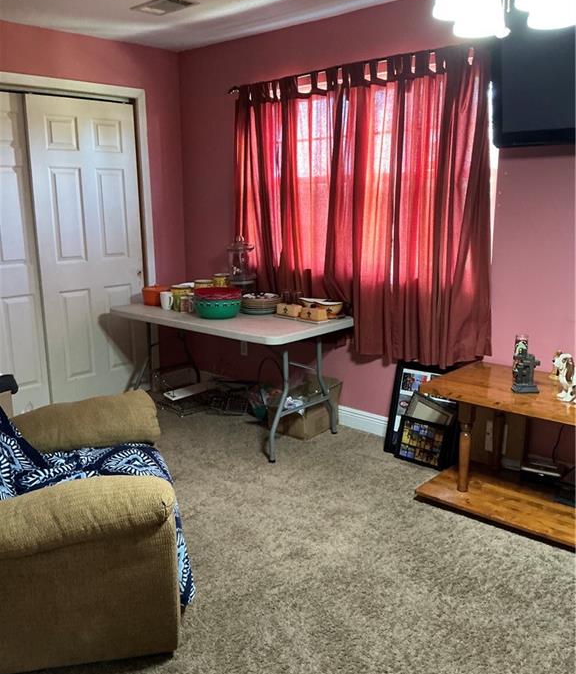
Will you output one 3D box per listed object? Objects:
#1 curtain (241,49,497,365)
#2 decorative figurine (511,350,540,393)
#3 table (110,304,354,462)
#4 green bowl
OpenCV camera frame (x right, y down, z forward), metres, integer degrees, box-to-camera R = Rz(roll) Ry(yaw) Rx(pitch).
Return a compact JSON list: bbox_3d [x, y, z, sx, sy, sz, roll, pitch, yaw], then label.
[{"bbox_3d":[0.348,-0.703,3.617,1.780,1.630,0.150,11,18,41],"label":"curtain"},{"bbox_3d":[1.102,0.156,2.881,0.113,0.197,0.078,0,13,3],"label":"decorative figurine"},{"bbox_3d":[-0.391,0.197,4.036,1.510,0.737,0.765,11,18,41],"label":"table"},{"bbox_3d":[-0.423,-0.183,3.764,0.278,0.128,0.278,-1,13,0],"label":"green bowl"}]

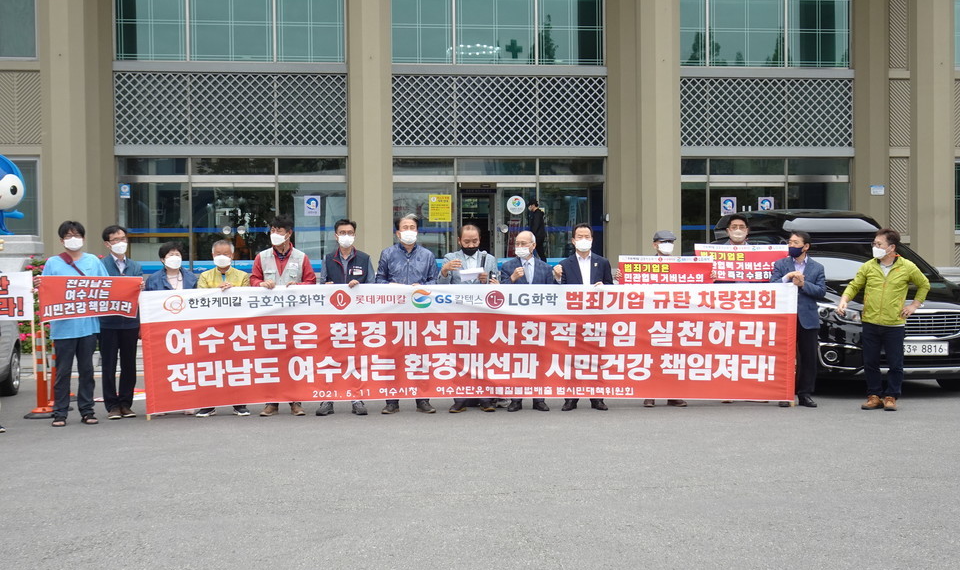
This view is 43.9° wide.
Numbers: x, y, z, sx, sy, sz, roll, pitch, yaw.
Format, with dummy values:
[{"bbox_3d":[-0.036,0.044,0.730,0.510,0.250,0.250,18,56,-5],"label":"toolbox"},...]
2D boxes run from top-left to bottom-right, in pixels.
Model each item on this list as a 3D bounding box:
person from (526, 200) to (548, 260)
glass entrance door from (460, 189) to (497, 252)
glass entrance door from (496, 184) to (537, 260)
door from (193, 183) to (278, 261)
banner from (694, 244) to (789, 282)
[{"bbox_3d":[1.339,-1.119,27.619,0.450,1.720,0.500,-1,1,-7],"label":"person"},{"bbox_3d":[-0.053,-1.313,28.347,0.897,2.074,0.080,-1,1,-7],"label":"glass entrance door"},{"bbox_3d":[0.872,-1.336,28.461,0.965,2.094,0.080,-1,1,-7],"label":"glass entrance door"},{"bbox_3d":[-5.711,-1.303,27.648,1.935,2.065,0.080,-1,1,-7],"label":"door"},{"bbox_3d":[2.439,-0.205,11.100,0.880,0.349,0.020,-1,1,-3],"label":"banner"}]

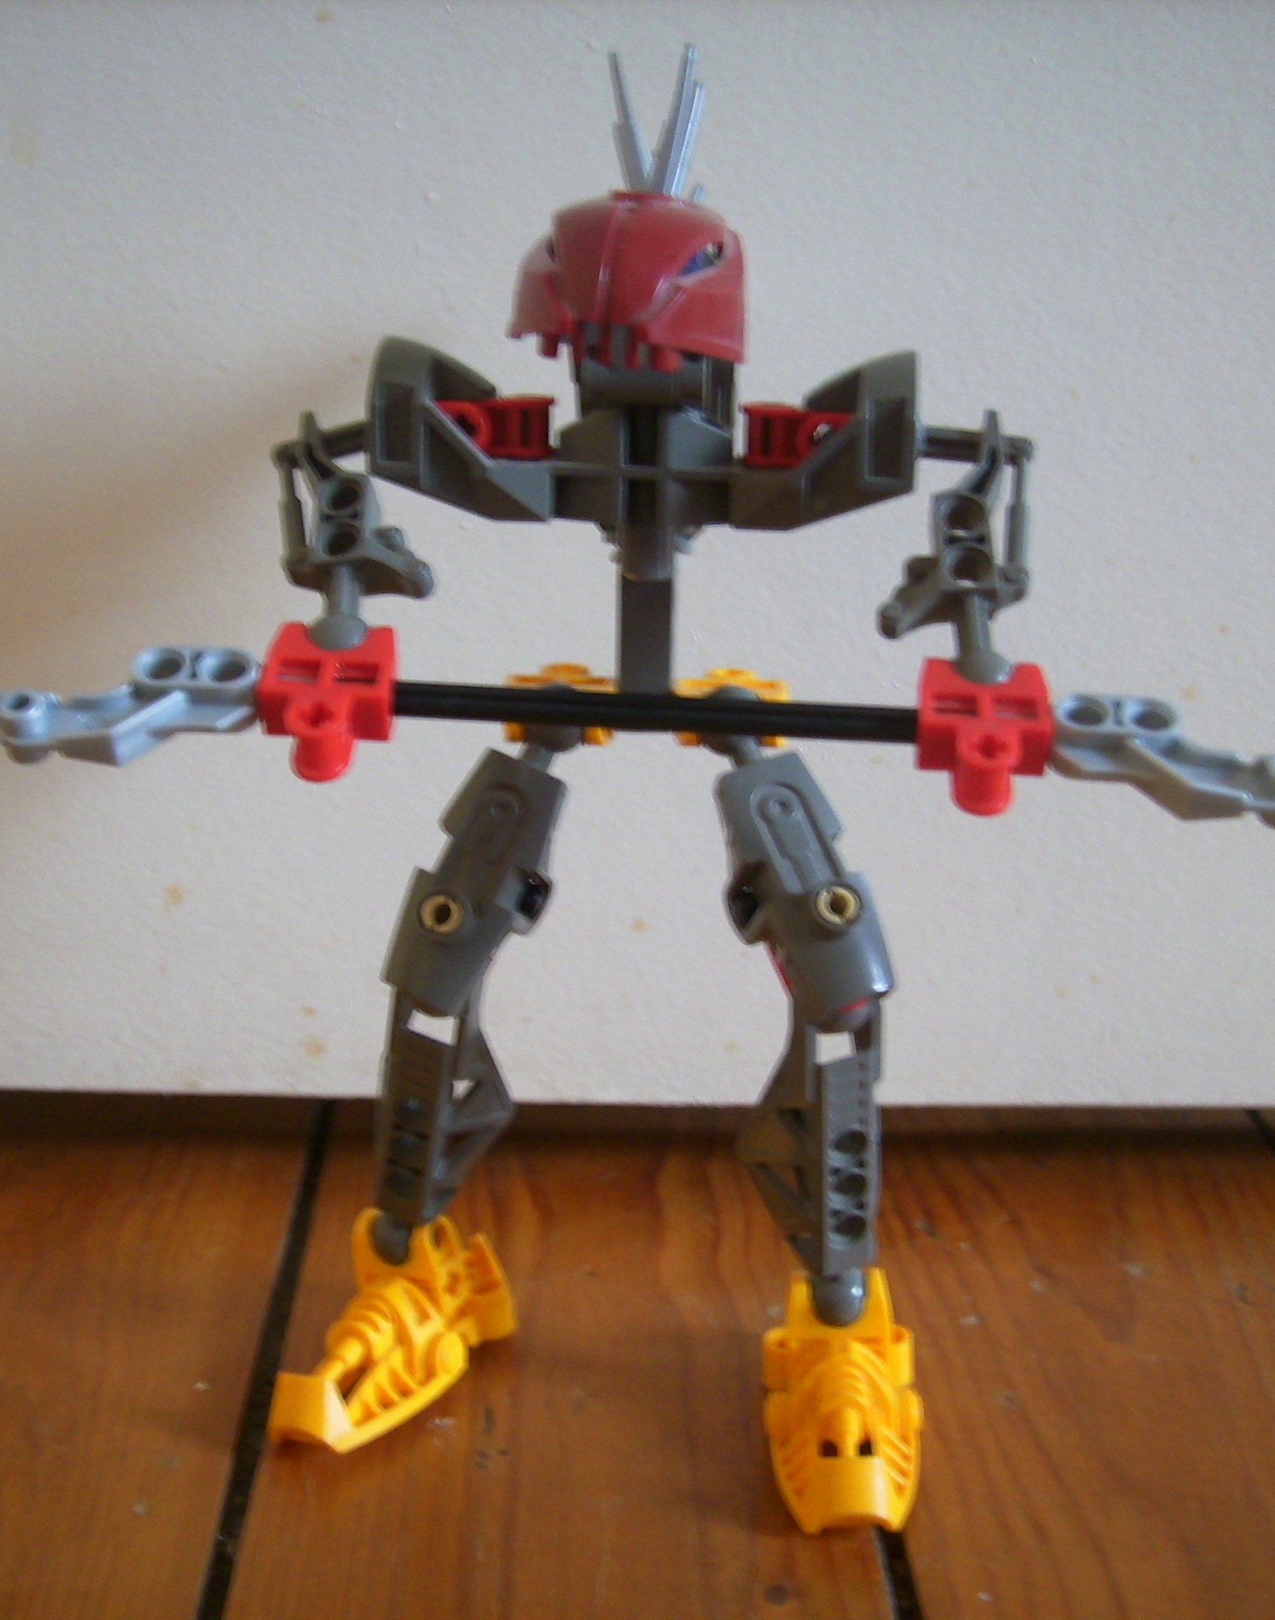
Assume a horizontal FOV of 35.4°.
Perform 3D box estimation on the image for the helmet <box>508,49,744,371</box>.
[{"bbox_3d":[-0.001,-0.080,0.266,0.030,0.041,0.032,8,21,17],"label":"helmet"}]

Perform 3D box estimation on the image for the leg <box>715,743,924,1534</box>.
[{"bbox_3d":[0.025,0.044,0.284,0.030,0.098,0.050,3,20,3],"label":"leg"}]

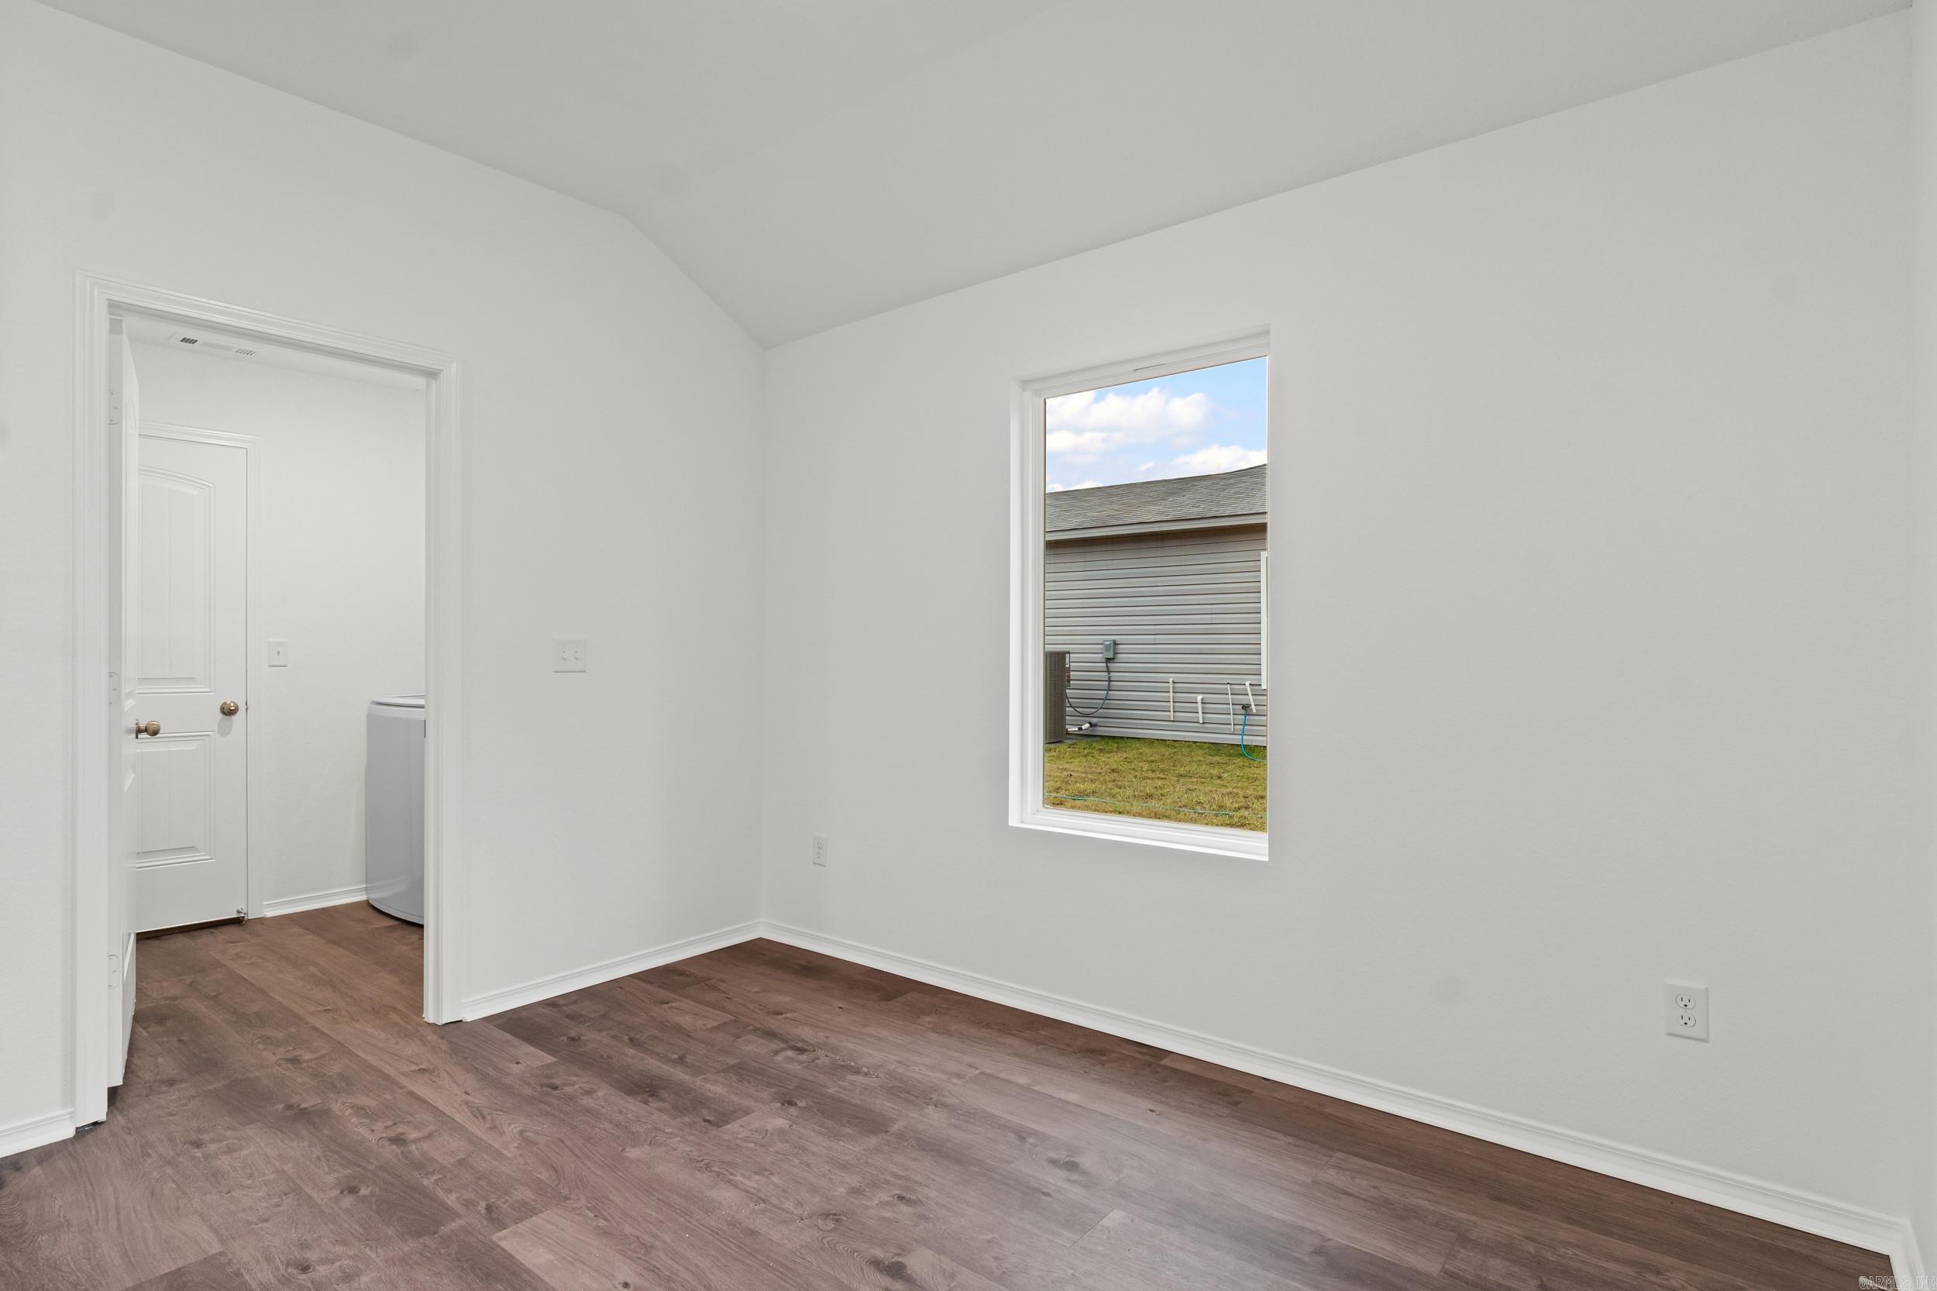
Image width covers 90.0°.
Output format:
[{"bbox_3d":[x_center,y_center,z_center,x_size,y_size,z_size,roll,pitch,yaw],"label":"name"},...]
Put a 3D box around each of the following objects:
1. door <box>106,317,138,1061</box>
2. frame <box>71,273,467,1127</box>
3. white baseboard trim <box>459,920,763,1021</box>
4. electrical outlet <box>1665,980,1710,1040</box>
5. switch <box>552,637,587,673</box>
[{"bbox_3d":[-2.497,0.163,2.860,0.035,2.032,0.770,0,0,-39],"label":"door"},{"bbox_3d":[-1.951,0.139,2.769,0.140,2.109,0.918,0,0,38],"label":"frame"},{"bbox_3d":[-1.238,1.172,3.562,0.014,0.080,1.212,0,0,38],"label":"white baseboard trim"},{"bbox_3d":[1.568,0.795,2.113,0.076,0.120,0.010,0,0,38],"label":"electrical outlet"},{"bbox_3d":[-1.393,0.035,3.376,0.010,0.122,0.124,0,0,38],"label":"switch"}]

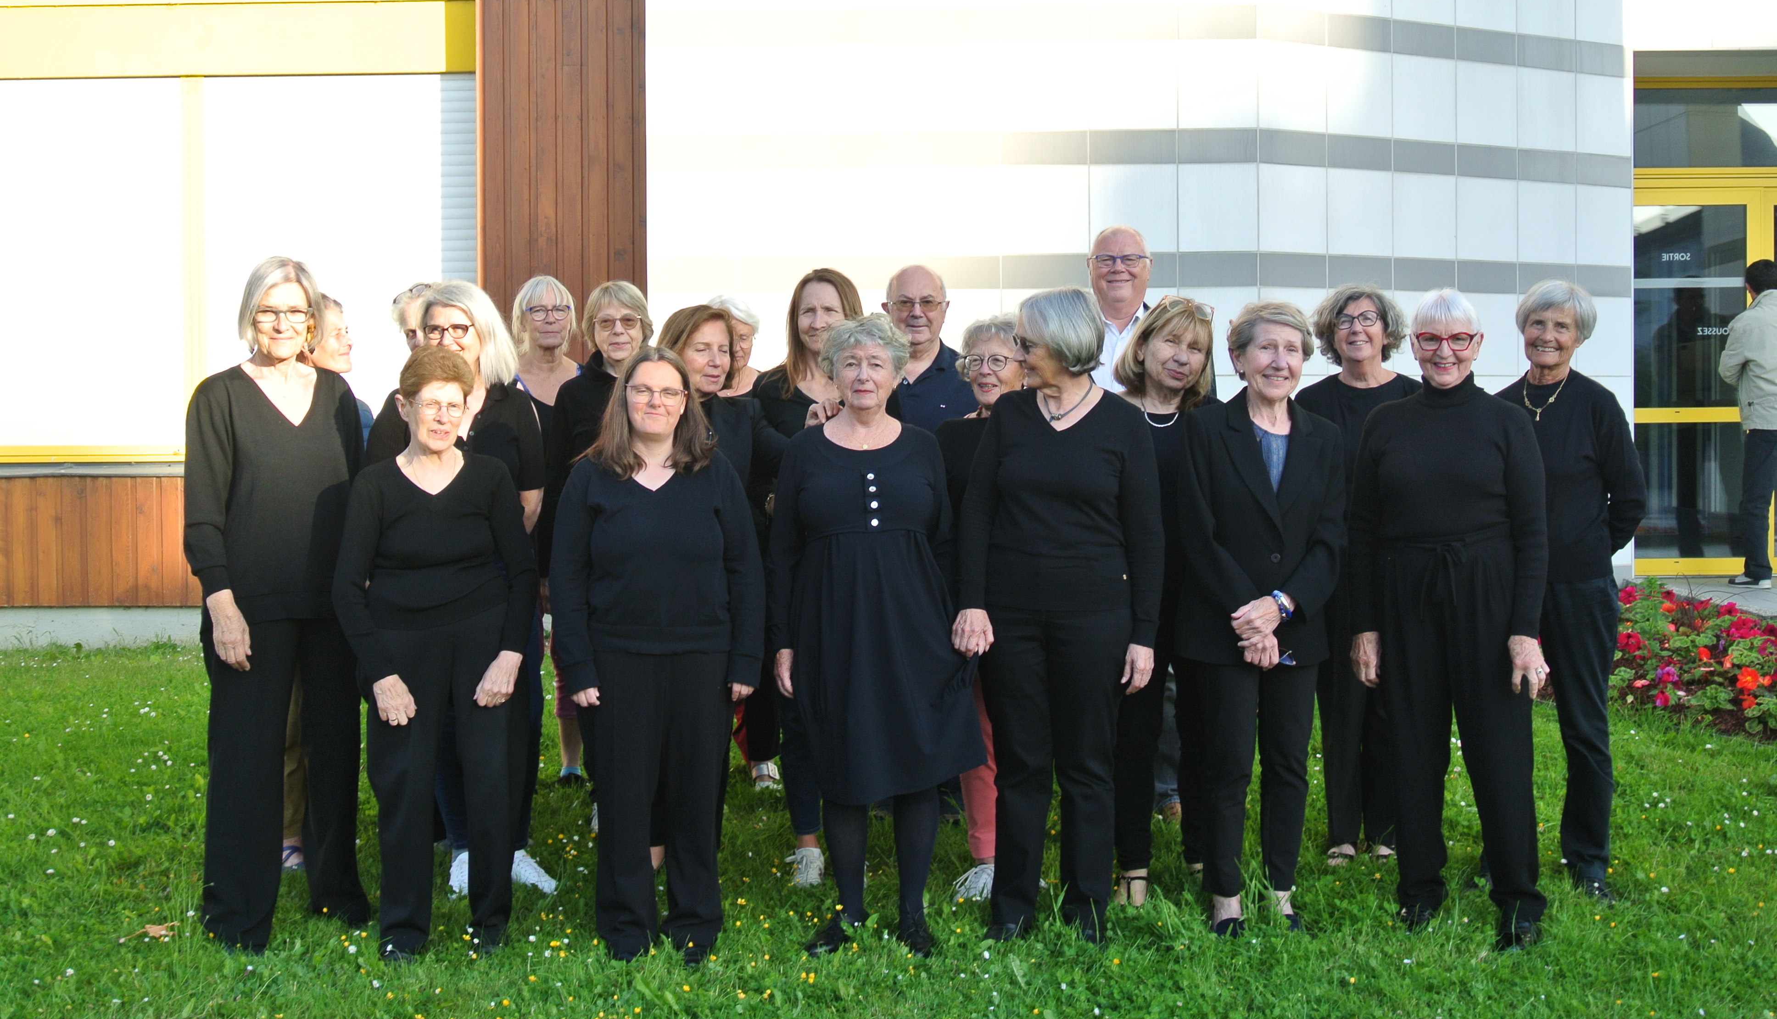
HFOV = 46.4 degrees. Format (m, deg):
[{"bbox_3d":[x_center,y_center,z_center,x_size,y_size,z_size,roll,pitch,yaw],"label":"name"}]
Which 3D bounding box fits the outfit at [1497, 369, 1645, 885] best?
[{"bbox_3d":[1.826,0.323,5.680,0.480,1.420,0.340,0,3,14],"label":"outfit"}]

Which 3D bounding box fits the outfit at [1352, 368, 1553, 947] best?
[{"bbox_3d":[1.412,0.360,5.230,0.500,1.410,0.360,0,2,7],"label":"outfit"}]

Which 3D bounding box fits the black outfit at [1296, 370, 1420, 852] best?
[{"bbox_3d":[1.377,0.292,6.030,0.440,1.391,0.300,0,2,12],"label":"black outfit"}]

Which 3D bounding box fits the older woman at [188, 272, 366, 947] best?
[{"bbox_3d":[-1.510,0.238,5.120,0.470,1.729,0.360,-1,2,-14],"label":"older woman"}]

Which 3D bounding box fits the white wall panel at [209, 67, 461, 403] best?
[{"bbox_3d":[-2.718,-1.233,10.300,1.350,1.830,0.080,0,2,2],"label":"white wall panel"}]

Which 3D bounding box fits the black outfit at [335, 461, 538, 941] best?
[{"bbox_3d":[-1.106,0.478,5.070,0.490,1.220,0.320,-1,2,-8],"label":"black outfit"}]

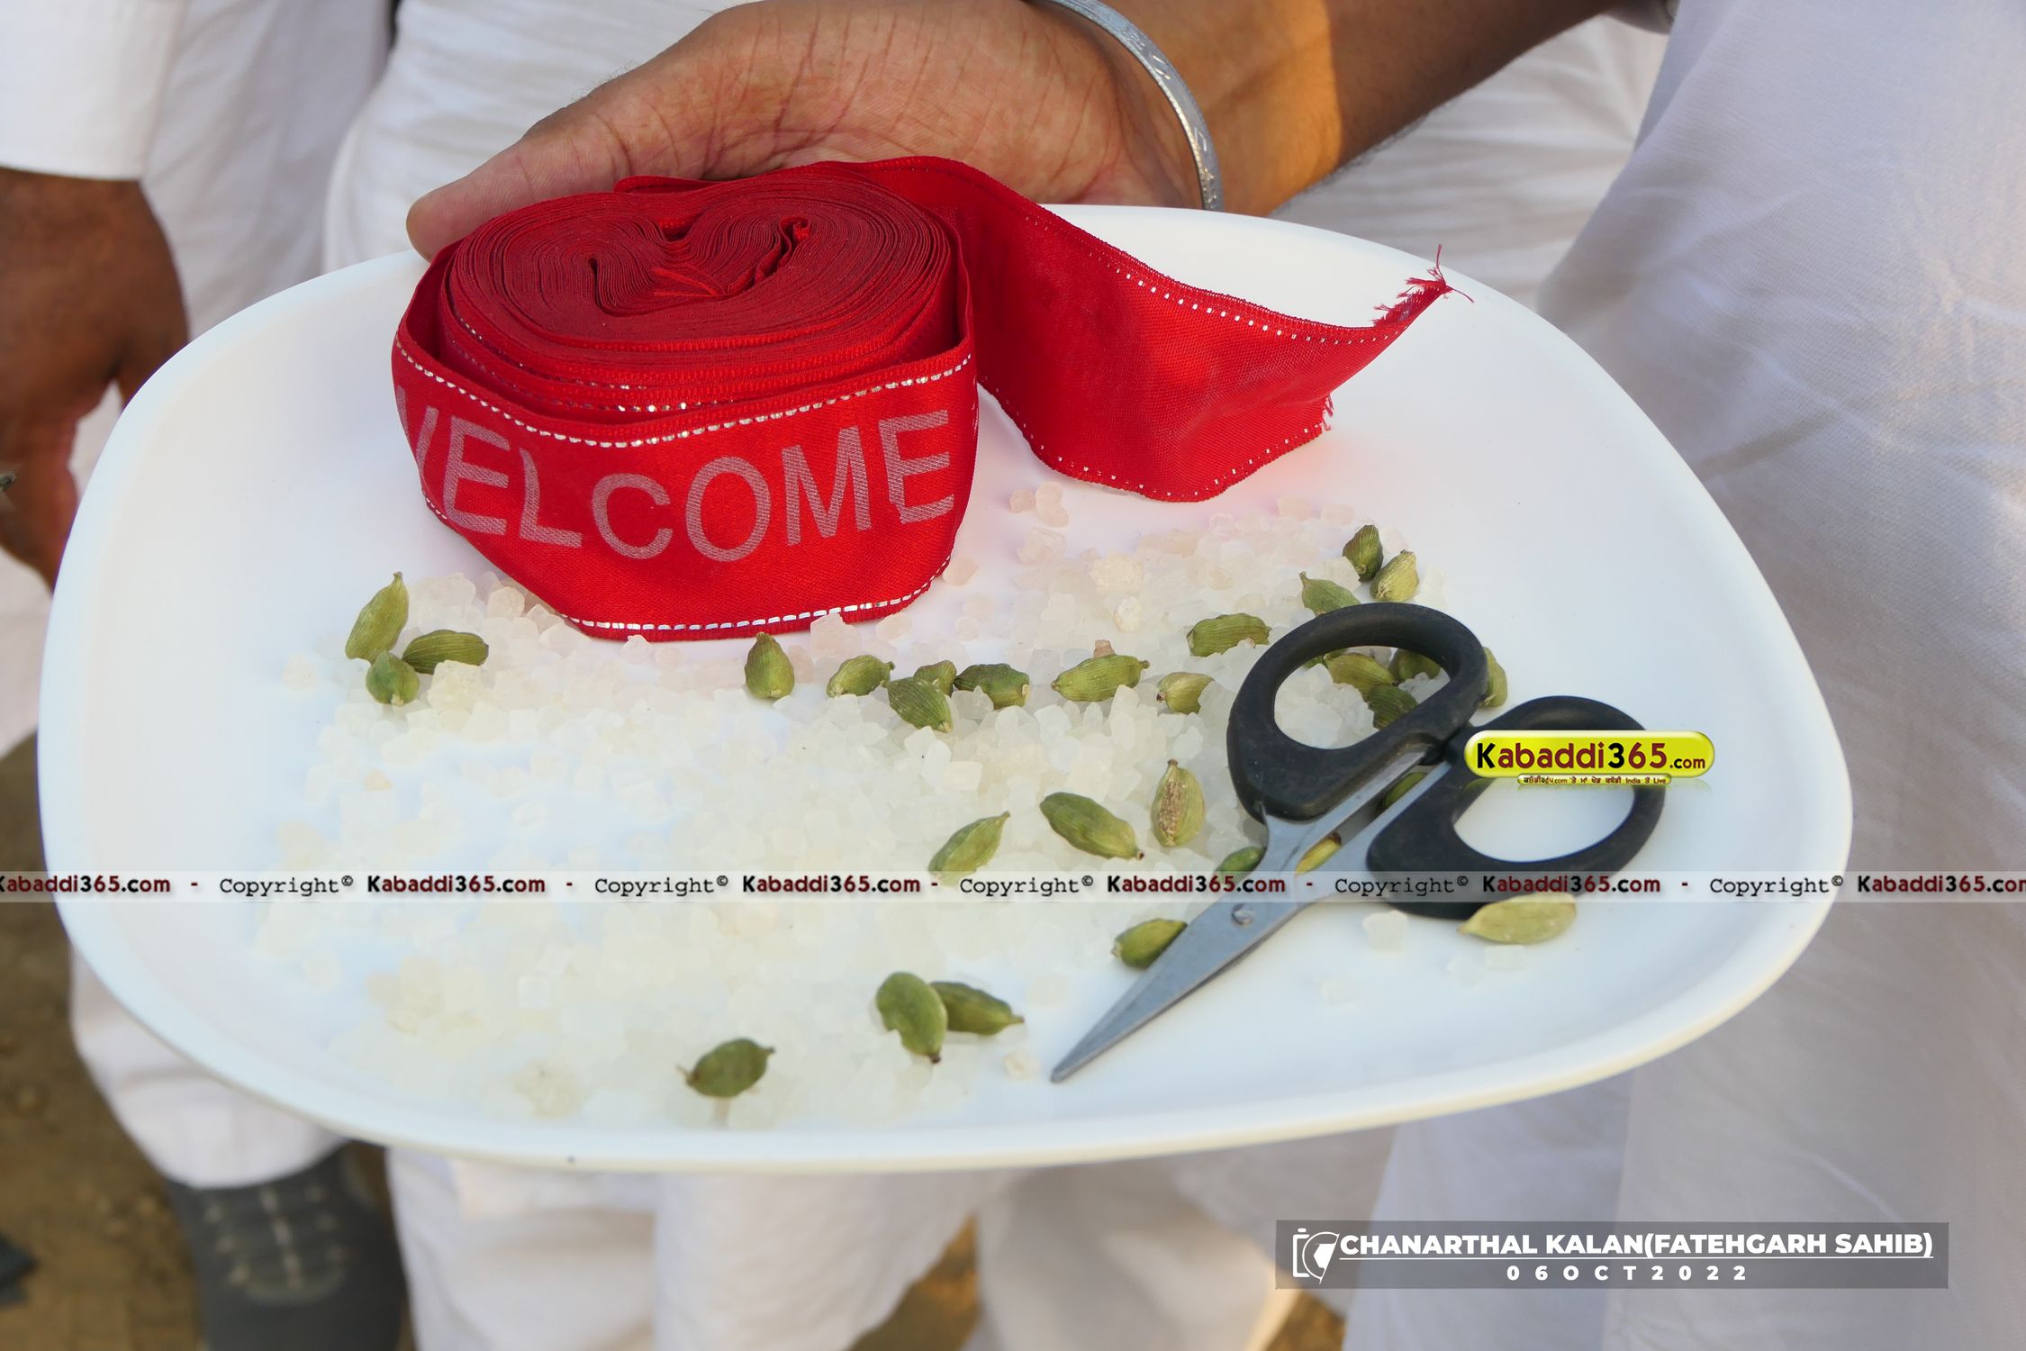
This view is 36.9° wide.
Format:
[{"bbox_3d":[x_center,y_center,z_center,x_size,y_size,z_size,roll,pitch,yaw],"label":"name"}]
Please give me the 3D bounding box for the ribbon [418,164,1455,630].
[{"bbox_3d":[-0.015,-0.055,0.572,0.196,0.049,0.096,-2,35,-6],"label":"ribbon"}]

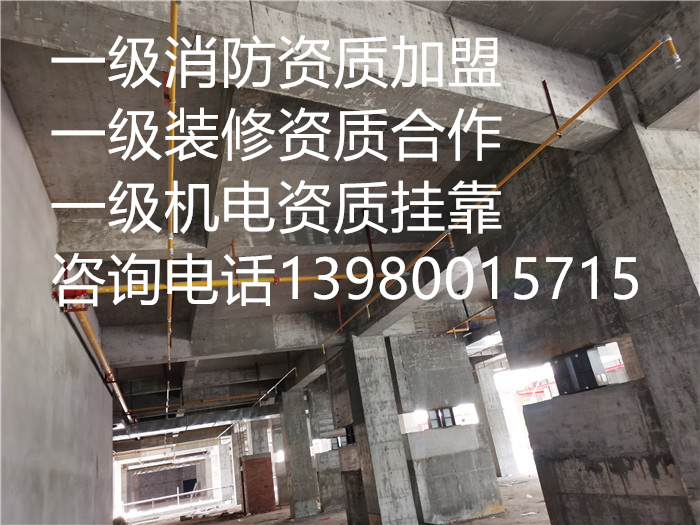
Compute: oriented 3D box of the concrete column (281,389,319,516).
[{"bbox_3d":[-1.917,6.830,19.710,0.800,4.200,0.780,-2,-21,-20],"label":"concrete column"}]

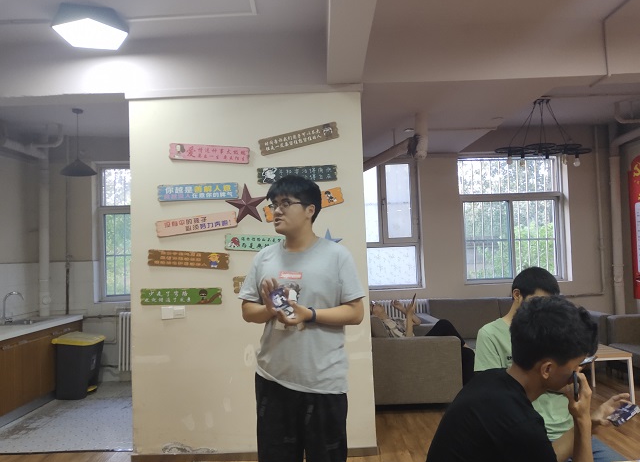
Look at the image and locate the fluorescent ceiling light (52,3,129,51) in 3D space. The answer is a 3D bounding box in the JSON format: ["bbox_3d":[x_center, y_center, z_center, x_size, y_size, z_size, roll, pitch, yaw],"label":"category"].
[{"bbox_3d":[-1.591,-1.413,3.366,0.505,0.105,0.495,-2,-4,1],"label":"fluorescent ceiling light"}]

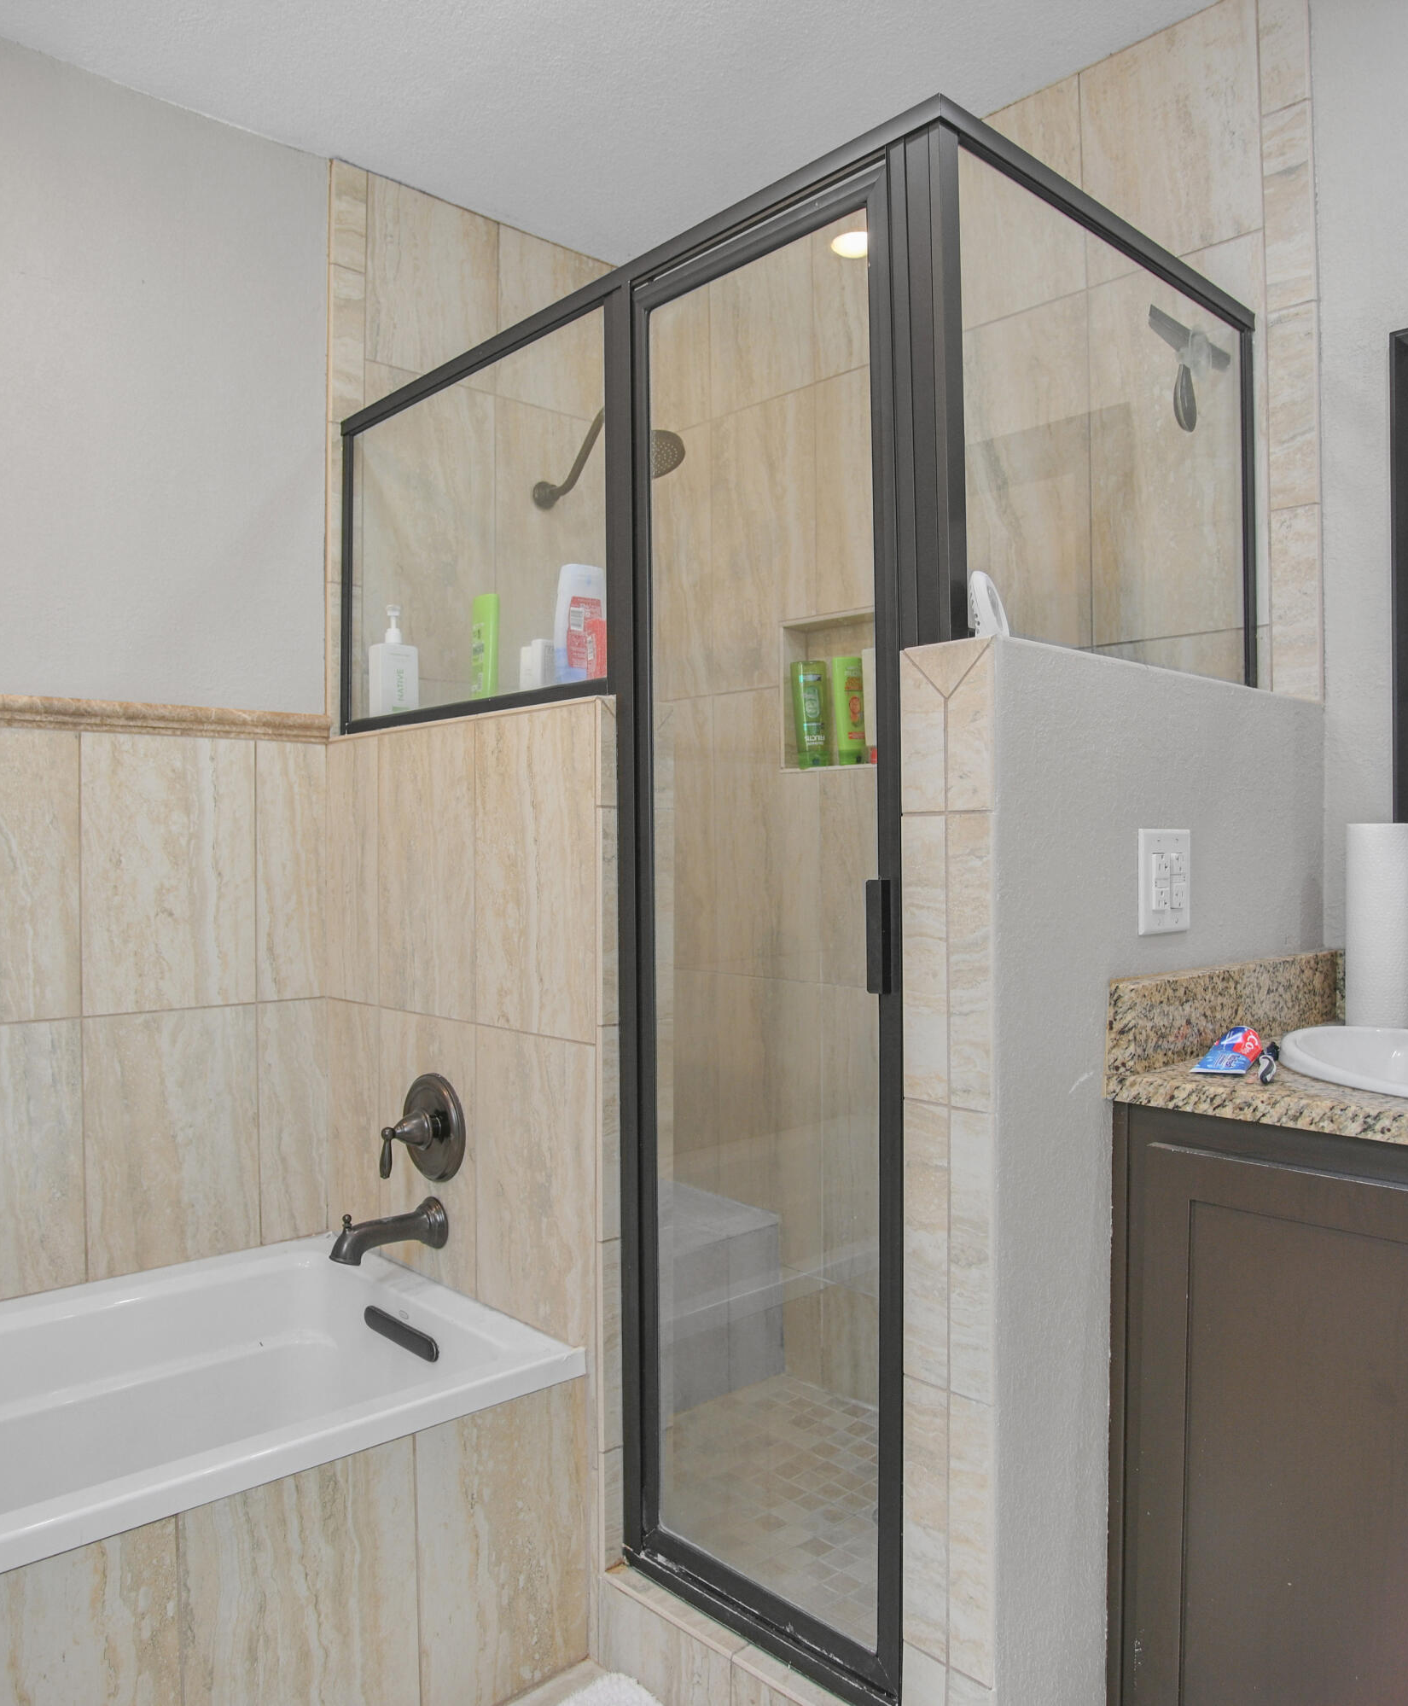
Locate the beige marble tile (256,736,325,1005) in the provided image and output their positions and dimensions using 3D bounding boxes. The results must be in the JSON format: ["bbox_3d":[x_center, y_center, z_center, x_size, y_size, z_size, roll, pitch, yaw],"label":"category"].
[{"bbox_3d":[-0.752,0.035,2.208,0.135,0.467,0.012,0,-1,-41],"label":"beige marble tile"}]

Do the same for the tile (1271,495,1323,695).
[{"bbox_3d":[0.892,-0.376,1.816,0.012,0.285,0.071,0,0,-44],"label":"tile"}]

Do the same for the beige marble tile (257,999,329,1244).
[{"bbox_3d":[-0.746,0.480,2.204,0.135,0.424,0.012,0,-1,-41],"label":"beige marble tile"}]

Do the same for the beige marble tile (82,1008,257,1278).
[{"bbox_3d":[-0.904,0.481,2.066,0.286,0.424,0.012,0,-1,-41],"label":"beige marble tile"}]

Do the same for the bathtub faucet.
[{"bbox_3d":[-0.504,0.610,1.932,0.175,0.084,0.072,0,0,-41],"label":"bathtub faucet"}]

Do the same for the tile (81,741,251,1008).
[{"bbox_3d":[-0.950,0.038,2.159,0.293,0.486,0.012,0,0,-39],"label":"tile"}]

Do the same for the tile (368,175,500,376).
[{"bbox_3d":[-0.544,-1.122,2.412,0.289,0.360,0.012,0,-1,-41],"label":"tile"}]

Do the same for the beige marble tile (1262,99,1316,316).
[{"bbox_3d":[0.885,-0.972,1.824,0.071,0.301,0.012,-1,-1,45],"label":"beige marble tile"}]

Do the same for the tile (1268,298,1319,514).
[{"bbox_3d":[0.888,-0.670,1.822,0.071,0.302,0.012,-1,-1,45],"label":"tile"}]

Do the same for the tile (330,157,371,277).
[{"bbox_3d":[-0.698,-1.240,2.368,0.076,0.202,0.012,0,0,-39],"label":"tile"}]

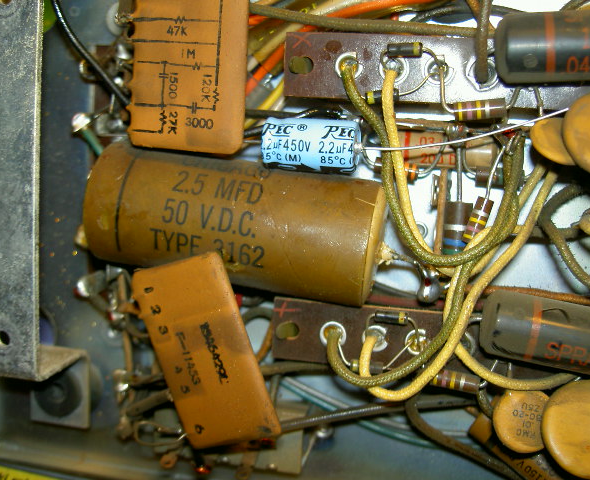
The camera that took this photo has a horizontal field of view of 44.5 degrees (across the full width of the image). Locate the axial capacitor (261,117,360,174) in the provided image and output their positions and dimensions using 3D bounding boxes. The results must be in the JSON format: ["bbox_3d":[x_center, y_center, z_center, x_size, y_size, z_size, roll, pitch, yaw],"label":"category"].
[{"bbox_3d":[0.003,-0.019,0.145,0.020,0.010,0.010,4,96,0],"label":"axial capacitor"}]

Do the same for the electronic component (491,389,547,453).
[{"bbox_3d":[0.045,0.036,0.141,0.012,0.004,0.012,-6,76,-6],"label":"electronic component"}]

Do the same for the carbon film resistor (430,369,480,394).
[{"bbox_3d":[0.033,0.029,0.146,0.010,0.004,0.004,9,87,0],"label":"carbon film resistor"}]

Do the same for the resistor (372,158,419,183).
[{"bbox_3d":[0.021,-0.015,0.153,0.009,0.004,0.004,11,87,0],"label":"resistor"}]

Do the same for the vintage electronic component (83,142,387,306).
[{"bbox_3d":[-0.011,-0.004,0.150,0.058,0.025,0.025,9,90,9],"label":"vintage electronic component"}]

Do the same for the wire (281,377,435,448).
[{"bbox_3d":[0.014,0.040,0.164,0.038,0.003,0.003,24,87,-4],"label":"wire"}]

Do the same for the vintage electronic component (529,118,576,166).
[{"bbox_3d":[0.051,-0.019,0.139,0.012,0.004,0.012,0,56,-9],"label":"vintage electronic component"}]

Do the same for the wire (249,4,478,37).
[{"bbox_3d":[0.014,-0.045,0.147,0.047,0.003,0.003,6,87,2],"label":"wire"}]

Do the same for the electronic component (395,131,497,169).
[{"bbox_3d":[0.033,-0.020,0.157,0.023,0.008,0.008,3,90,3],"label":"electronic component"}]

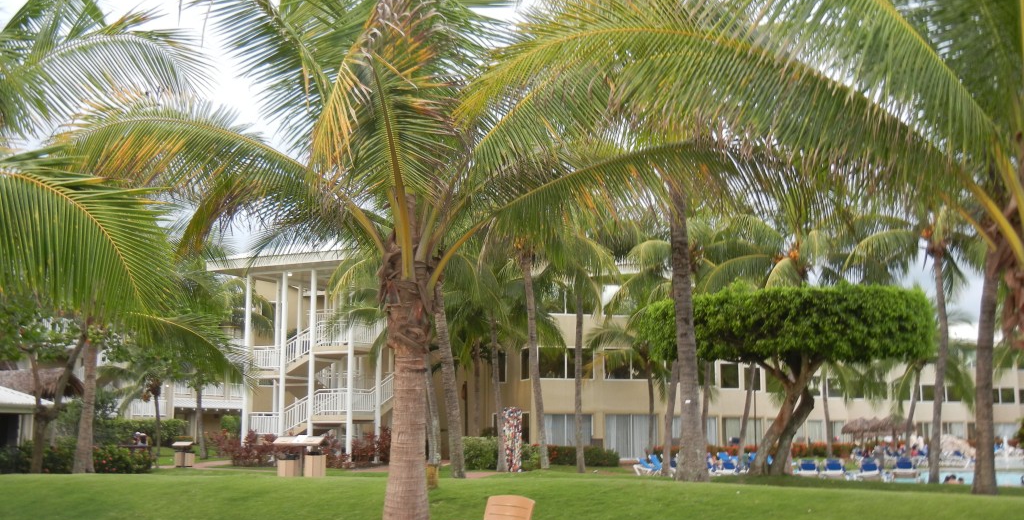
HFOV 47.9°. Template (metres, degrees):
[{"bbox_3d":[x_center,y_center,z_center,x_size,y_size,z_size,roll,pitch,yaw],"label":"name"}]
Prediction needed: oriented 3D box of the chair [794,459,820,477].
[{"bbox_3d":[8.500,5.960,33.300,0.700,0.680,1.850,-2,-8,12],"label":"chair"}]

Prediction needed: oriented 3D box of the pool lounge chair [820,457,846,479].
[{"bbox_3d":[8.945,5.791,32.200,0.700,0.680,1.850,-2,-8,12],"label":"pool lounge chair"}]

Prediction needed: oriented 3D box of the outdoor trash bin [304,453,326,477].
[{"bbox_3d":[-4.088,4.389,24.000,0.450,0.660,0.450,0,-8,0],"label":"outdoor trash bin"}]

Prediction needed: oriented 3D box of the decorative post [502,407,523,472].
[{"bbox_3d":[0.016,5.679,36.500,0.580,2.080,0.580,0,-8,0],"label":"decorative post"}]

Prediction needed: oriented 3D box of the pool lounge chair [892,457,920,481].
[{"bbox_3d":[10.573,5.616,31.000,0.700,0.680,1.850,-2,-8,12],"label":"pool lounge chair"}]

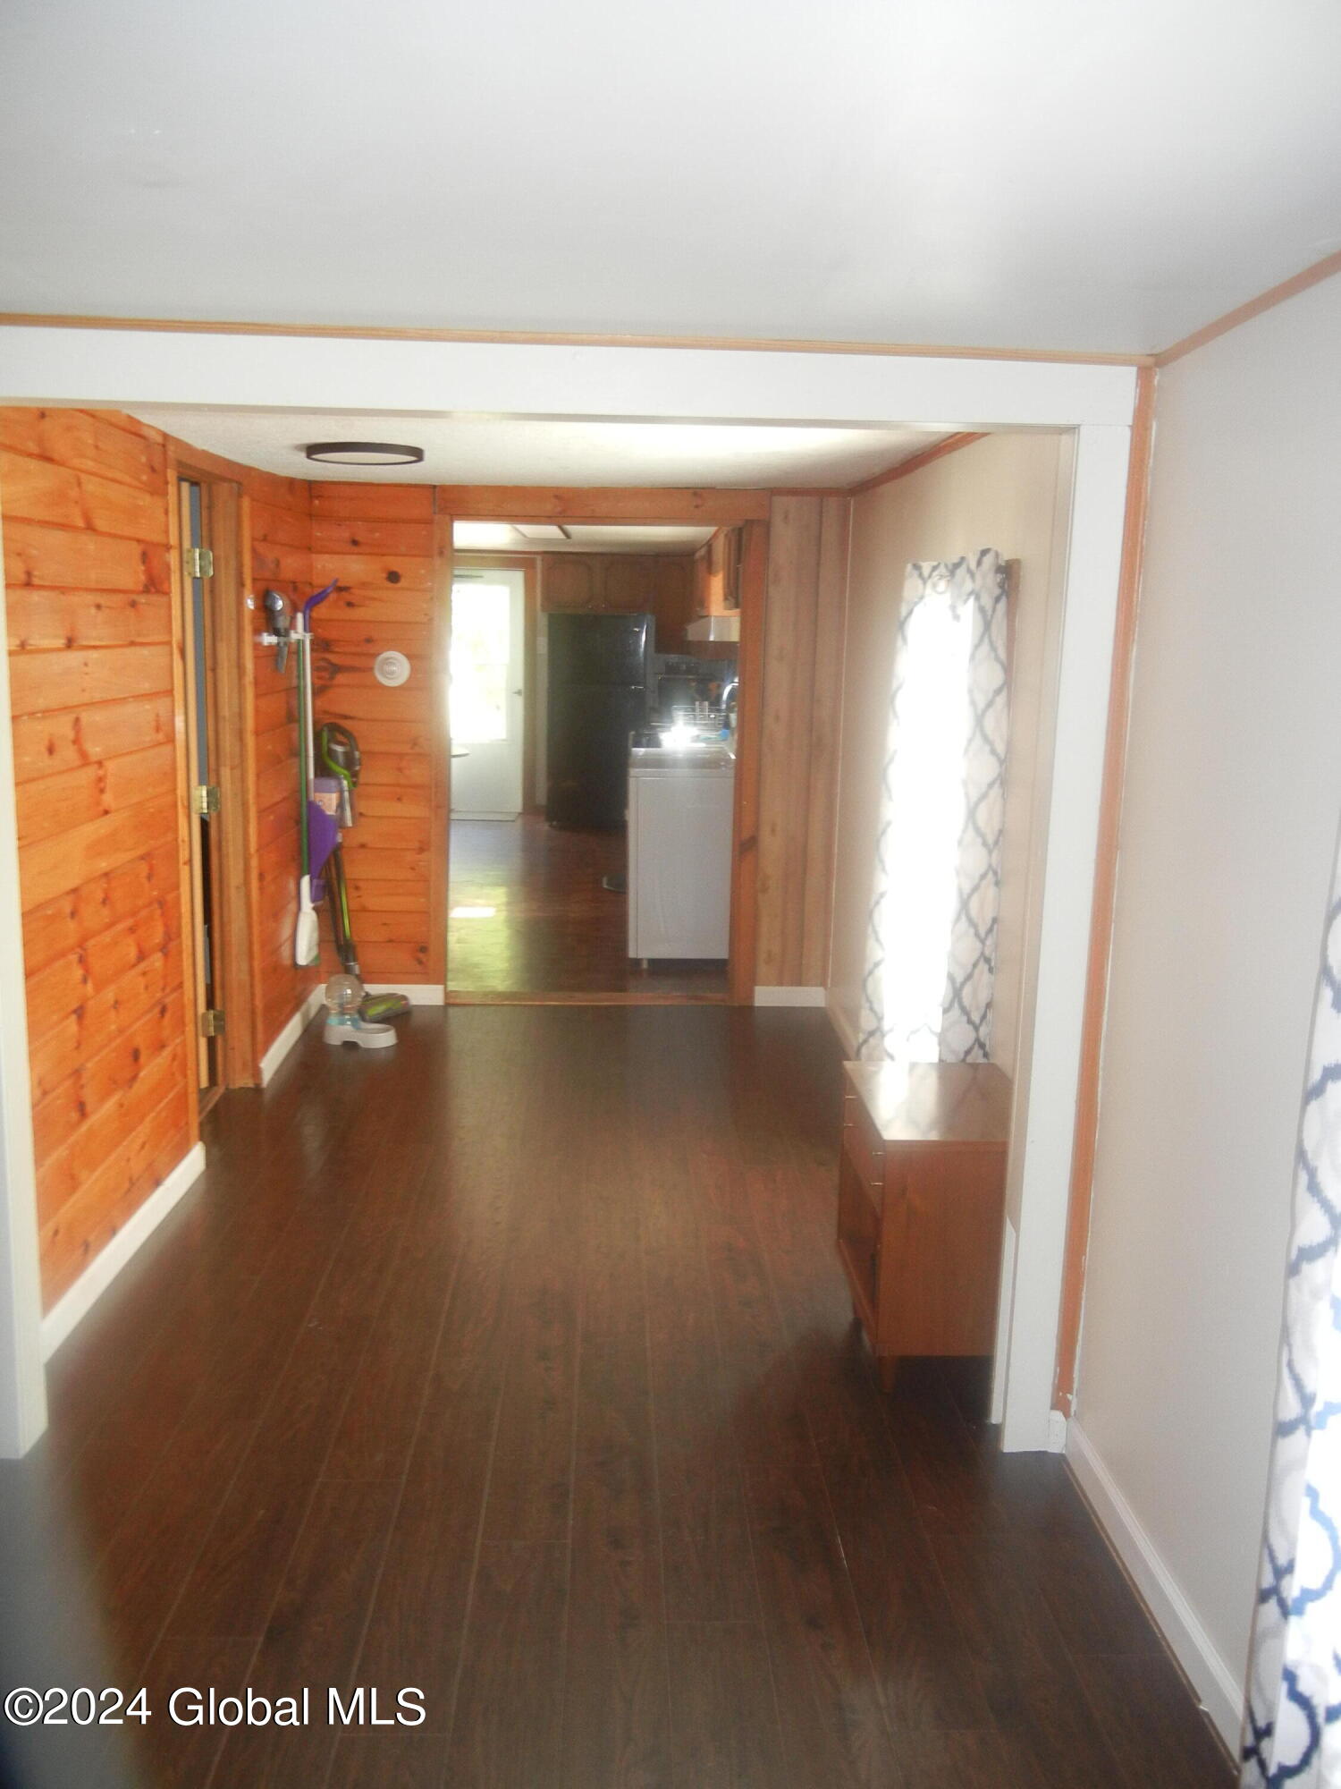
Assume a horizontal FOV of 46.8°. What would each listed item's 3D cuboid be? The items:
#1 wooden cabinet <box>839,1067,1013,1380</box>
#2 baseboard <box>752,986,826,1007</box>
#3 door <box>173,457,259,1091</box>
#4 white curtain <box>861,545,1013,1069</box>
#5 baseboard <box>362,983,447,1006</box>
[{"bbox_3d":[0.605,0.730,3.481,0.368,0.555,0.561,1,10,-3],"label":"wooden cabinet"},{"bbox_3d":[0.505,0.433,6.510,0.308,0.085,0.018,1,10,-3],"label":"baseboard"},{"bbox_3d":[-1.395,-0.262,4.674,0.126,1.991,0.774,1,10,-3],"label":"door"},{"bbox_3d":[0.720,-0.072,4.440,0.087,1.714,1.406,1,10,-3],"label":"white curtain"},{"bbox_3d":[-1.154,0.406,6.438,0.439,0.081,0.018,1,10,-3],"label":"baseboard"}]

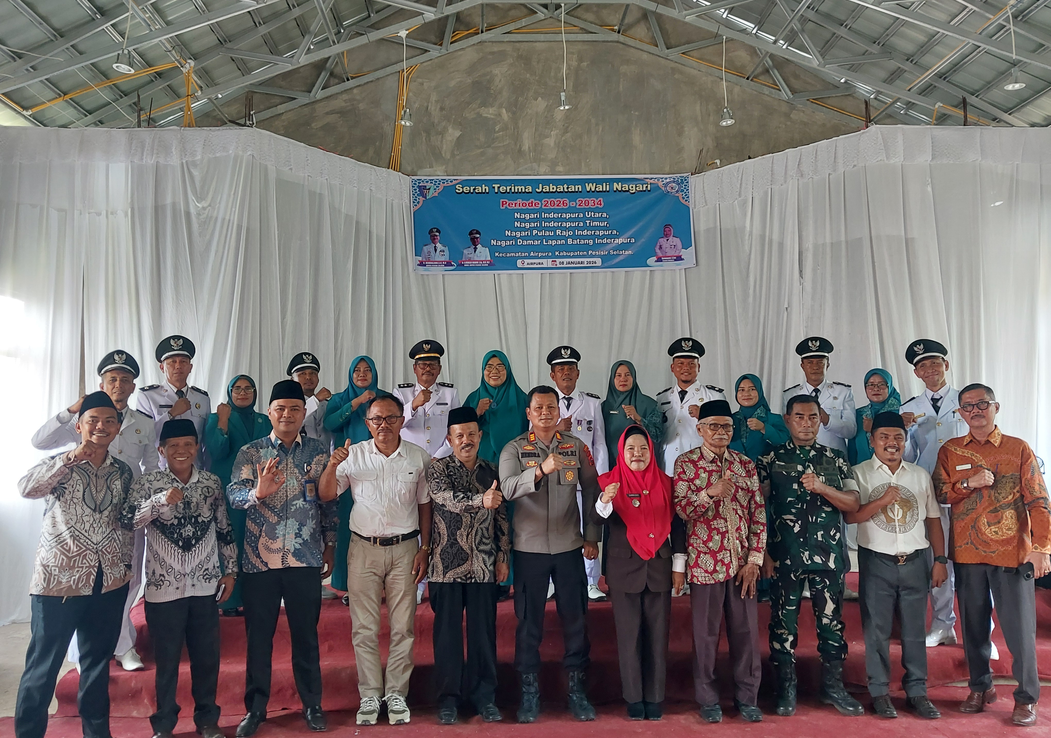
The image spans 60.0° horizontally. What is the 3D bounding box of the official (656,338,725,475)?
[{"bbox_3d":[1.094,0.634,6.024,0.490,1.682,0.380,-2,-4,9],"label":"official"}]

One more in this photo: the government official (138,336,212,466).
[{"bbox_3d":[-2.096,0.645,5.452,0.460,1.696,0.380,0,-4,-15],"label":"government official"}]

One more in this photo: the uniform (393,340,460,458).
[{"bbox_3d":[-0.625,0.662,5.948,0.520,1.712,0.400,-1,-4,-8],"label":"uniform"}]

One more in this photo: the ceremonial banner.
[{"bbox_3d":[0.295,-1.545,9.590,2.960,1.010,0.030,-1,-4,-3],"label":"ceremonial banner"}]

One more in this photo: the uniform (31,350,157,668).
[{"bbox_3d":[-2.338,0.759,4.944,0.640,1.733,0.420,0,-4,-15],"label":"uniform"}]

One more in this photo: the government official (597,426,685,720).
[{"bbox_3d":[0.609,1.047,4.804,0.450,1.489,0.360,-1,-4,5],"label":"government official"}]

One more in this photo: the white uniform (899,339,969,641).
[{"bbox_3d":[2.367,0.693,5.184,0.520,1.734,0.400,-2,-4,22],"label":"white uniform"}]

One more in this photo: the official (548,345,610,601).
[{"bbox_3d":[0.290,0.663,6.005,0.490,1.650,0.380,-1,-4,2],"label":"official"}]

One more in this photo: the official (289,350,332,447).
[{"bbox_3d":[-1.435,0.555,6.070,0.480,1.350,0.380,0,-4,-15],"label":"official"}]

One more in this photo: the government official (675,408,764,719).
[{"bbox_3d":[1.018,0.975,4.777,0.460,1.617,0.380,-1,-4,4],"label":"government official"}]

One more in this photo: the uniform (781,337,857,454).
[{"bbox_3d":[1.916,0.623,5.945,0.490,1.666,0.380,-2,-4,12],"label":"uniform"}]

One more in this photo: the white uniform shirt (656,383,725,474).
[{"bbox_3d":[1.098,0.429,6.038,0.480,0.700,0.360,-2,-4,15],"label":"white uniform shirt"}]

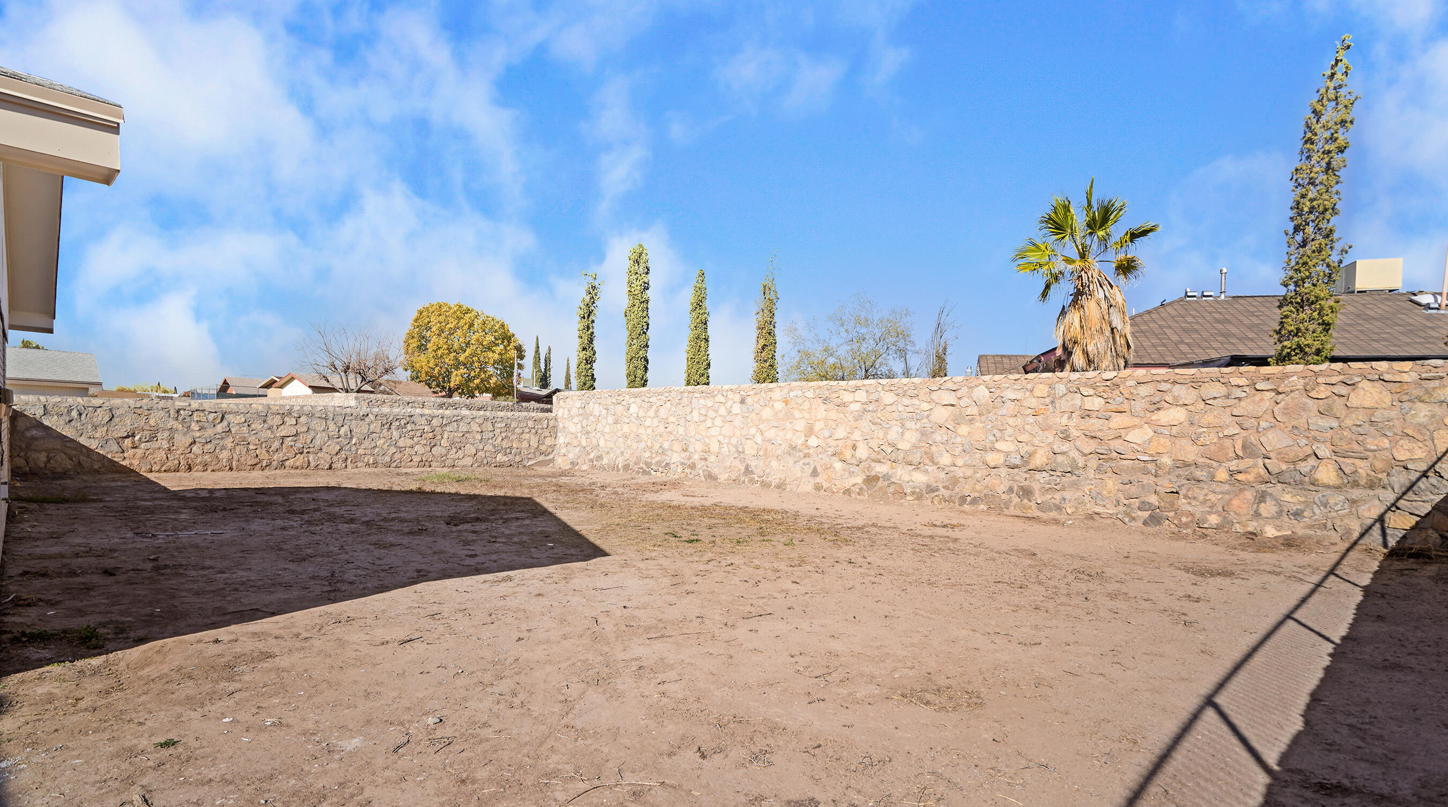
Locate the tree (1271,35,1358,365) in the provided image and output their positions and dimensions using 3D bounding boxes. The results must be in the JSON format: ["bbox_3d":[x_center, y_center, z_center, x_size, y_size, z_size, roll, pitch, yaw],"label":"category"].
[{"bbox_3d":[8.076,-1.780,8.818,1.190,6.530,0.980,0,-1,0],"label":"tree"}]

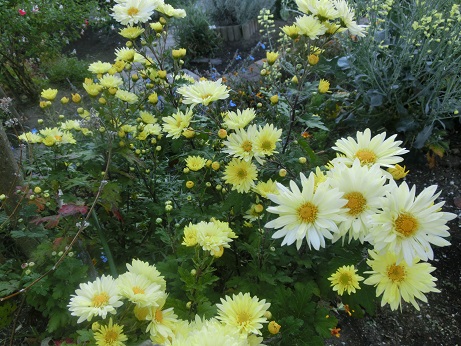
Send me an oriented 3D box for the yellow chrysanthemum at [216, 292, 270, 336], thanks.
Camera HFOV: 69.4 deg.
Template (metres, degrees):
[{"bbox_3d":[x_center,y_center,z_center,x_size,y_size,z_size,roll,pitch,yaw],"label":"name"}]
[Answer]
[{"bbox_3d":[0.016,0.171,0.400,0.062,0.025,0.060,0,44,0],"label":"yellow chrysanthemum"}]

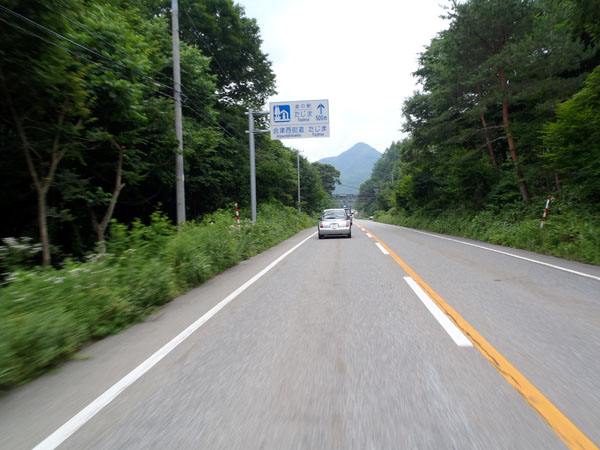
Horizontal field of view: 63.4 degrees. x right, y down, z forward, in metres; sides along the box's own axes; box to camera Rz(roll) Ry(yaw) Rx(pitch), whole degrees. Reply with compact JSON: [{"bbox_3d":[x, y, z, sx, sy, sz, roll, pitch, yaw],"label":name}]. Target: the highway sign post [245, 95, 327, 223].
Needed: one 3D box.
[{"bbox_3d":[-0.587,-3.047,25.810,4.440,6.960,0.350,-2,2,7],"label":"highway sign post"}]

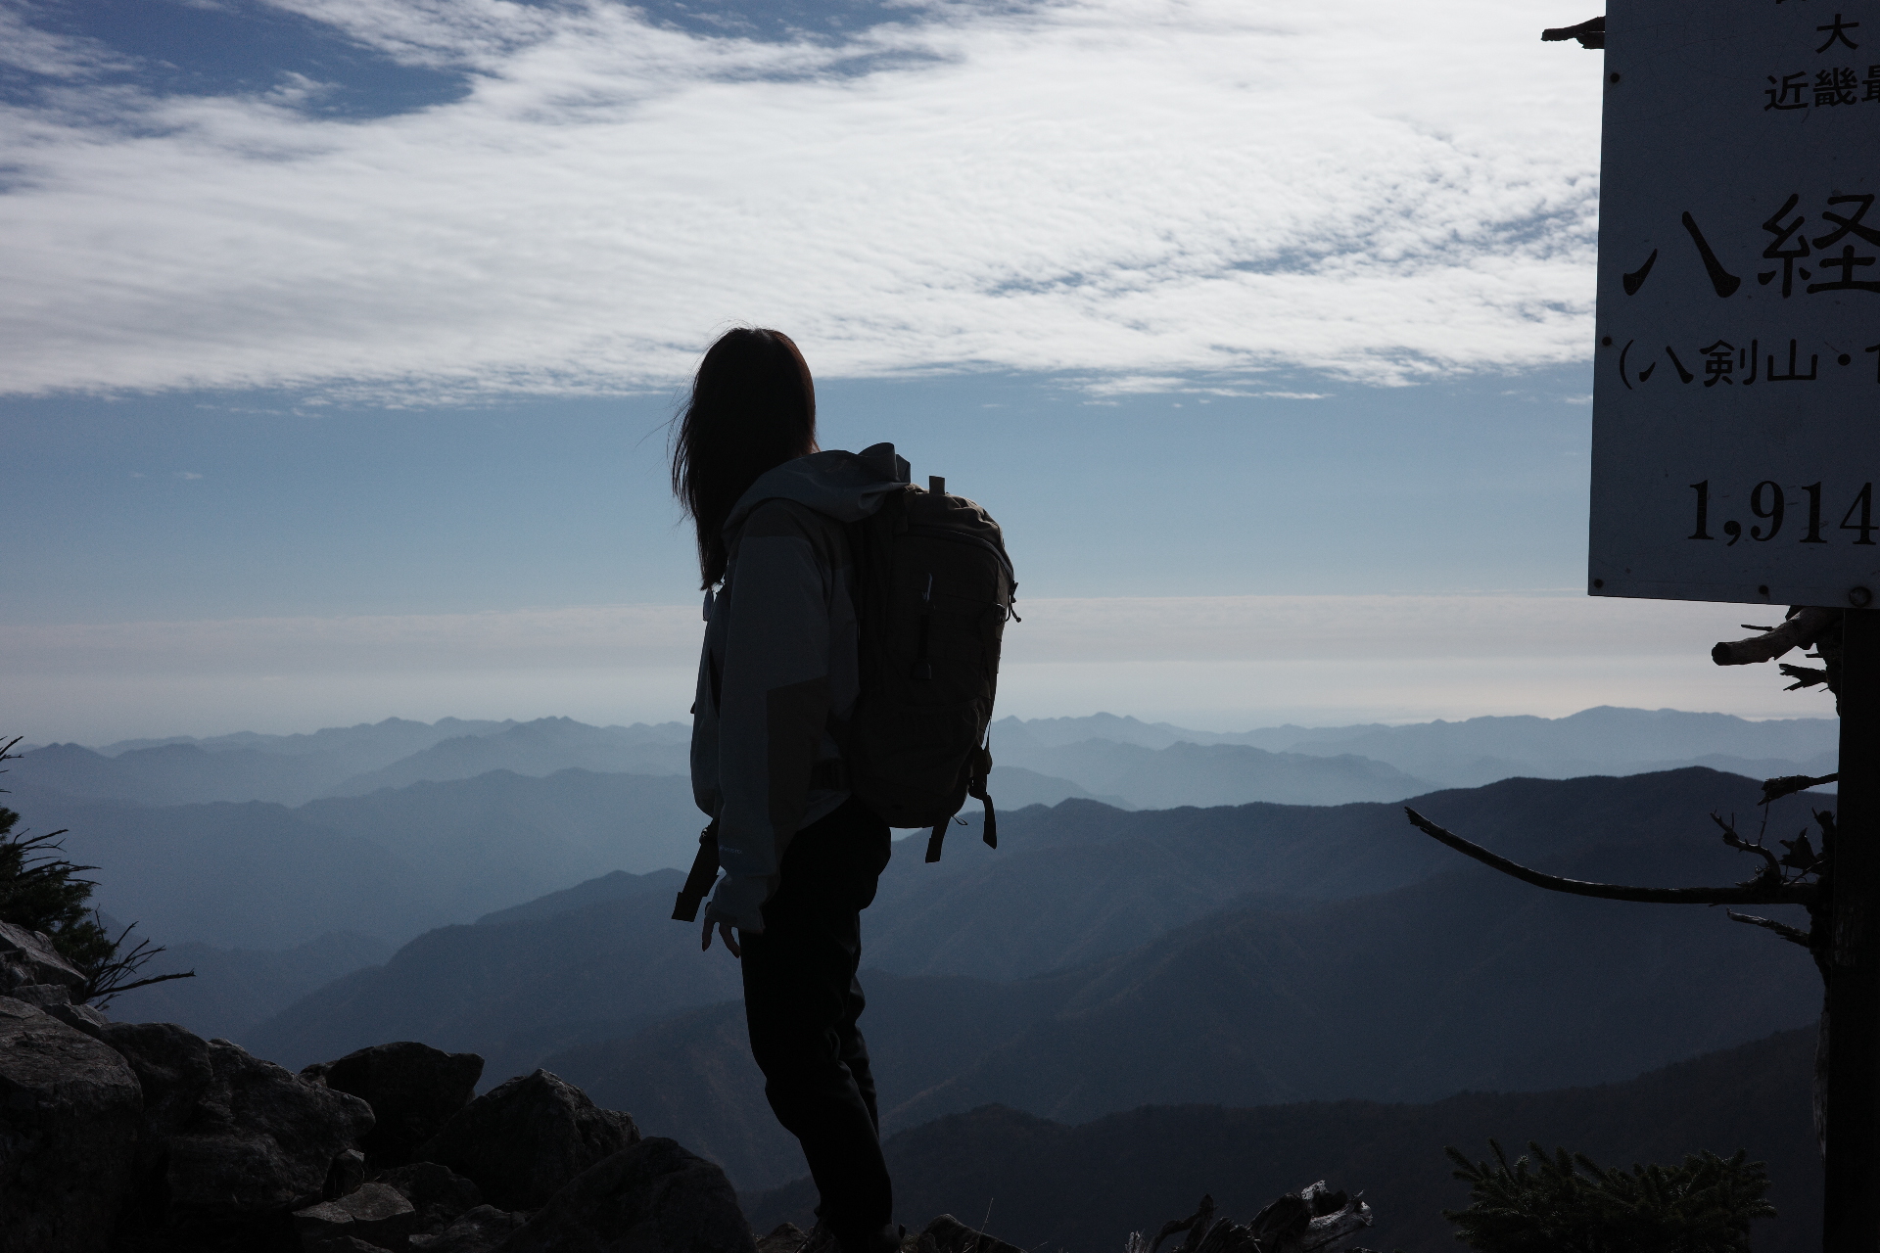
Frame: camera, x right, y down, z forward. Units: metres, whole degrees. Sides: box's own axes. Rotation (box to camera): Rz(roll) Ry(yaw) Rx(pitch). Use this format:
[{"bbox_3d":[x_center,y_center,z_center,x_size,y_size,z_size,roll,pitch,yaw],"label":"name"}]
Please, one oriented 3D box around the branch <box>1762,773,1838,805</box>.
[{"bbox_3d":[0.991,0.186,2.400,0.095,0.036,0.045,0,-1,0],"label":"branch"}]

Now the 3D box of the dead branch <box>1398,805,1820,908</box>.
[{"bbox_3d":[0.770,0.263,2.400,0.475,0.113,0.120,0,-1,0],"label":"dead branch"}]

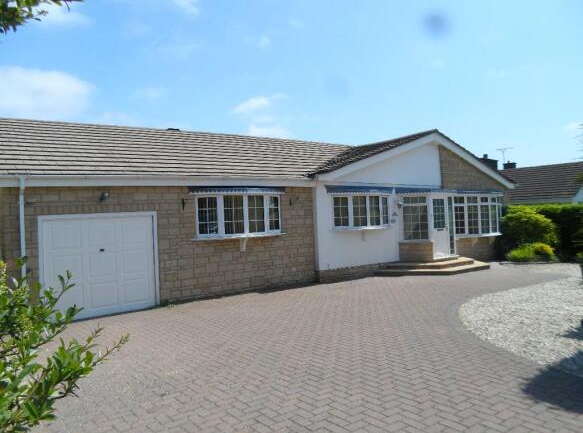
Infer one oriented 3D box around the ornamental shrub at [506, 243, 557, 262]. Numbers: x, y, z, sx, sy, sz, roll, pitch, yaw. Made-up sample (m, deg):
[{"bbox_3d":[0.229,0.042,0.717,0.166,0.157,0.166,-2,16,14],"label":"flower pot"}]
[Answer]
[{"bbox_3d":[9.064,1.341,15.900,1.850,0.750,1.350,-2,1,30],"label":"ornamental shrub"}]

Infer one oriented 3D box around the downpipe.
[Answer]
[{"bbox_3d":[-4.901,0.663,7.718,0.090,2.820,0.120,-3,1,-37],"label":"downpipe"}]

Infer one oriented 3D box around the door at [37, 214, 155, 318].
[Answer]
[{"bbox_3d":[-3.870,0.983,8.655,2.270,2.080,0.100,-3,1,-37],"label":"door"}]

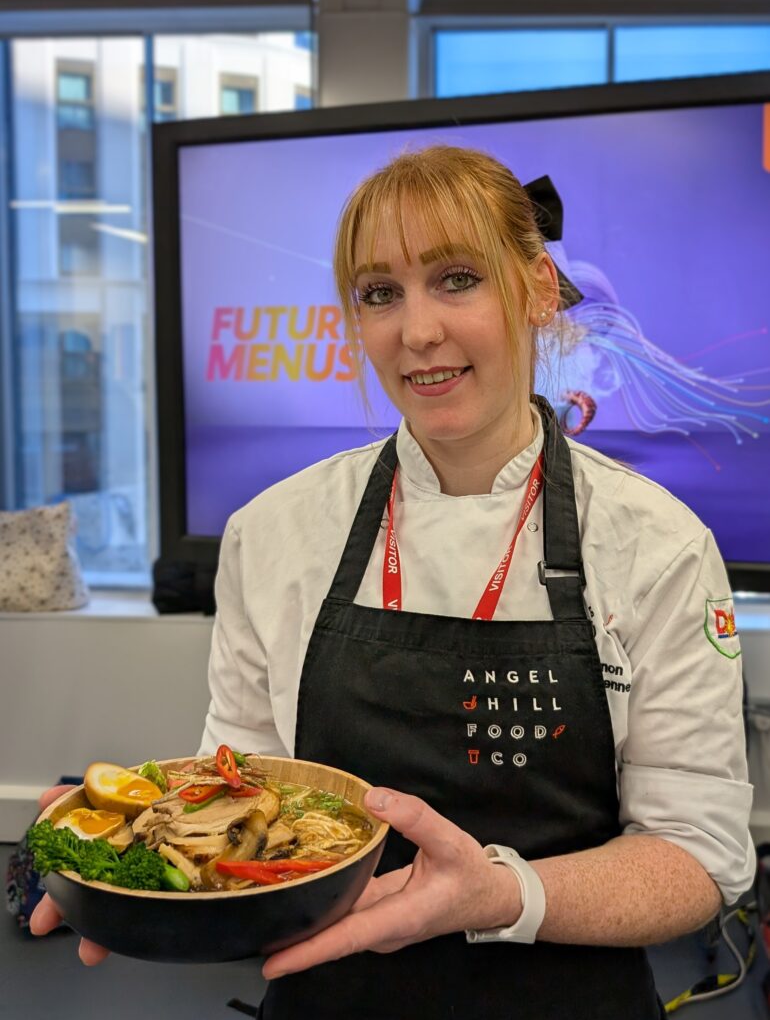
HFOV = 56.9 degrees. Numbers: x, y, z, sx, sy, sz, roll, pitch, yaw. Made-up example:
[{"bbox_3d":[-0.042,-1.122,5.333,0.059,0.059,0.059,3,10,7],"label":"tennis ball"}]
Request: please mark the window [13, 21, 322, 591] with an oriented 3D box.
[{"bbox_3d":[-0.965,-0.865,3.030,1.320,2.350,0.110,0,2,2],"label":"window"}]

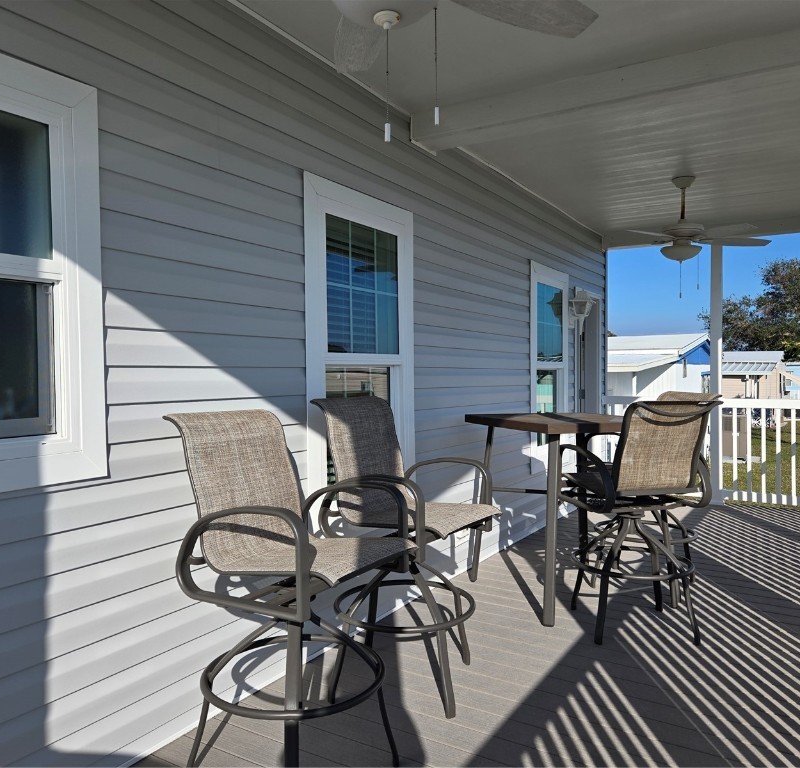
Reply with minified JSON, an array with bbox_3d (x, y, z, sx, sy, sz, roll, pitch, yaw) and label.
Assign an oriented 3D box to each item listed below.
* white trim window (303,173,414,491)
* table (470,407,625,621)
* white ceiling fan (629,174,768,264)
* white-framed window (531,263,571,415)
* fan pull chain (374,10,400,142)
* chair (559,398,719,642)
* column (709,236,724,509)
[{"bbox_3d":[-0.185,-0.099,3.577,0.090,1.781,0.996,0,1,31],"label":"white trim window"},{"bbox_3d":[0.997,0.743,4.145,0.890,1.078,0.950,-1,1,-19],"label":"table"},{"bbox_3d":[2.092,-1.206,4.991,1.300,0.630,1.300,0,1,31],"label":"white ceiling fan"},{"bbox_3d":[1.347,-0.149,6.092,0.090,1.781,1.020,0,1,31],"label":"white-framed window"},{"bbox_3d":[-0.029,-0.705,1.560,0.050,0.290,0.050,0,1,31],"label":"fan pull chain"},{"bbox_3d":[1.232,0.685,3.582,0.610,1.205,0.660,-1,1,-16],"label":"chair"},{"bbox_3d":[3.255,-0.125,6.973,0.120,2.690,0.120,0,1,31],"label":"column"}]

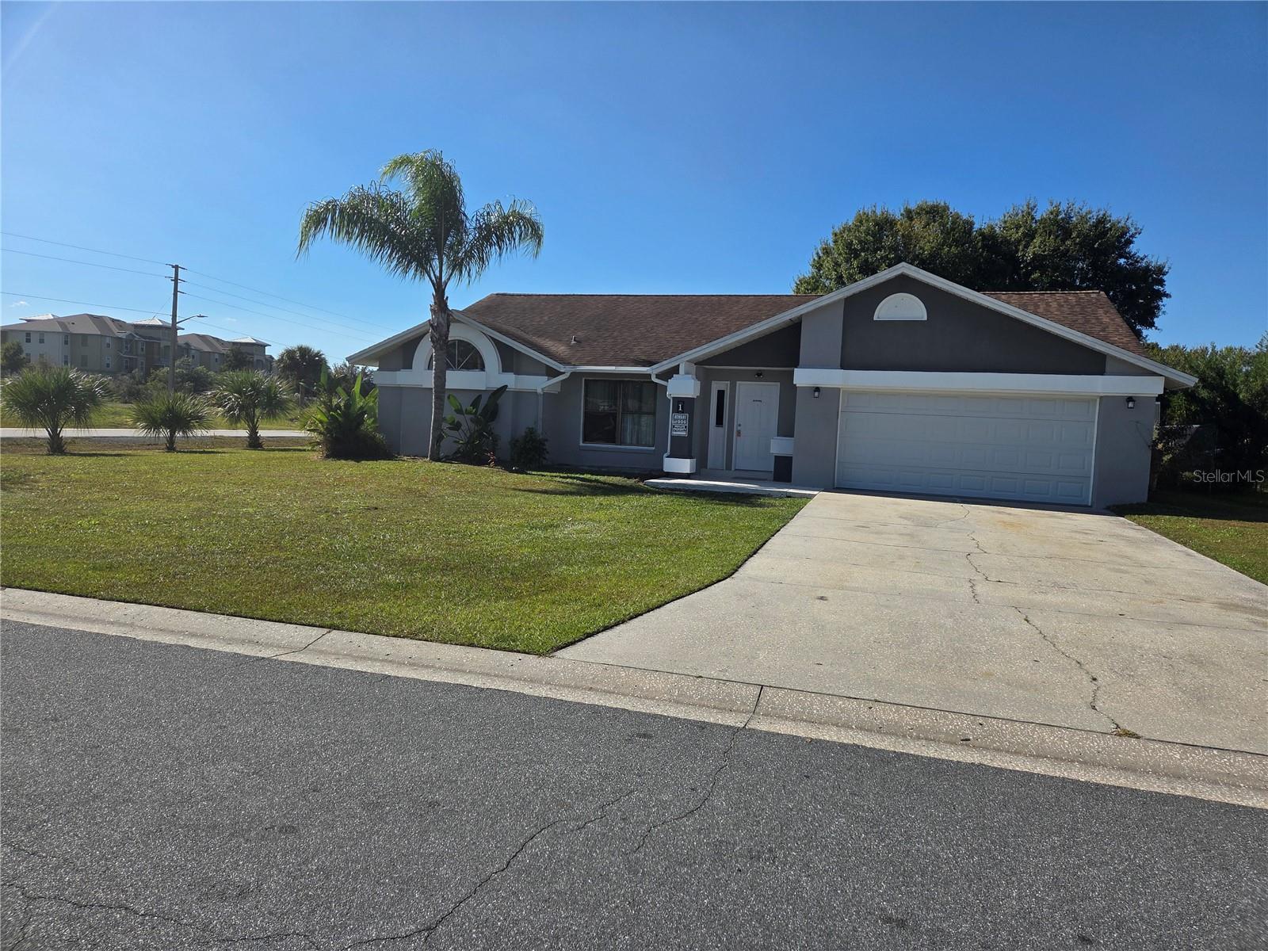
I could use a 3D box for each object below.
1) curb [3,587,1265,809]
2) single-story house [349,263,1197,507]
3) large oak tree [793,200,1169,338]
[{"bbox_3d":[-0.972,1.249,5.410,8.982,0.130,0.570,4,4,17],"label":"curb"},{"bbox_3d":[3.740,-2.929,25.512,18.700,5.450,15.400,4,4,17],"label":"single-story house"},{"bbox_3d":[15.225,-6.250,37.458,16.401,11.847,13.000,4,4,17],"label":"large oak tree"}]

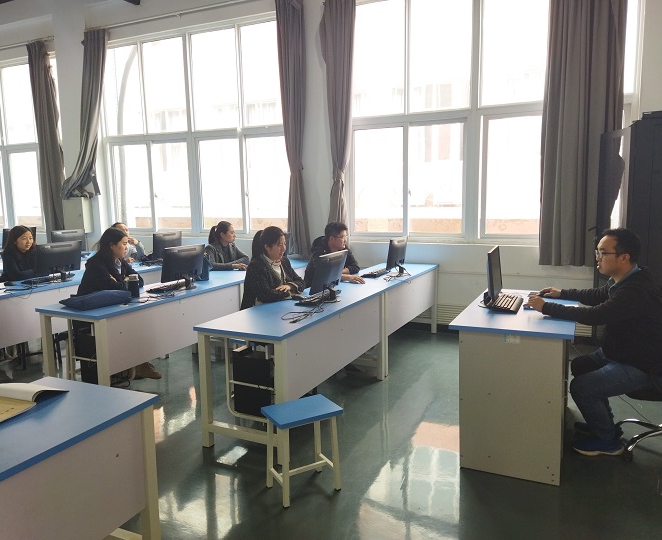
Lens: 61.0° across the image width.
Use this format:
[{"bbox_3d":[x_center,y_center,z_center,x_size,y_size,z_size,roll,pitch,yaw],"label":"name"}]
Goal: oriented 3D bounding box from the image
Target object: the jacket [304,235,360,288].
[{"bbox_3d":[-0.018,0.006,5.129,0.520,0.640,0.540,4,9,31],"label":"jacket"}]

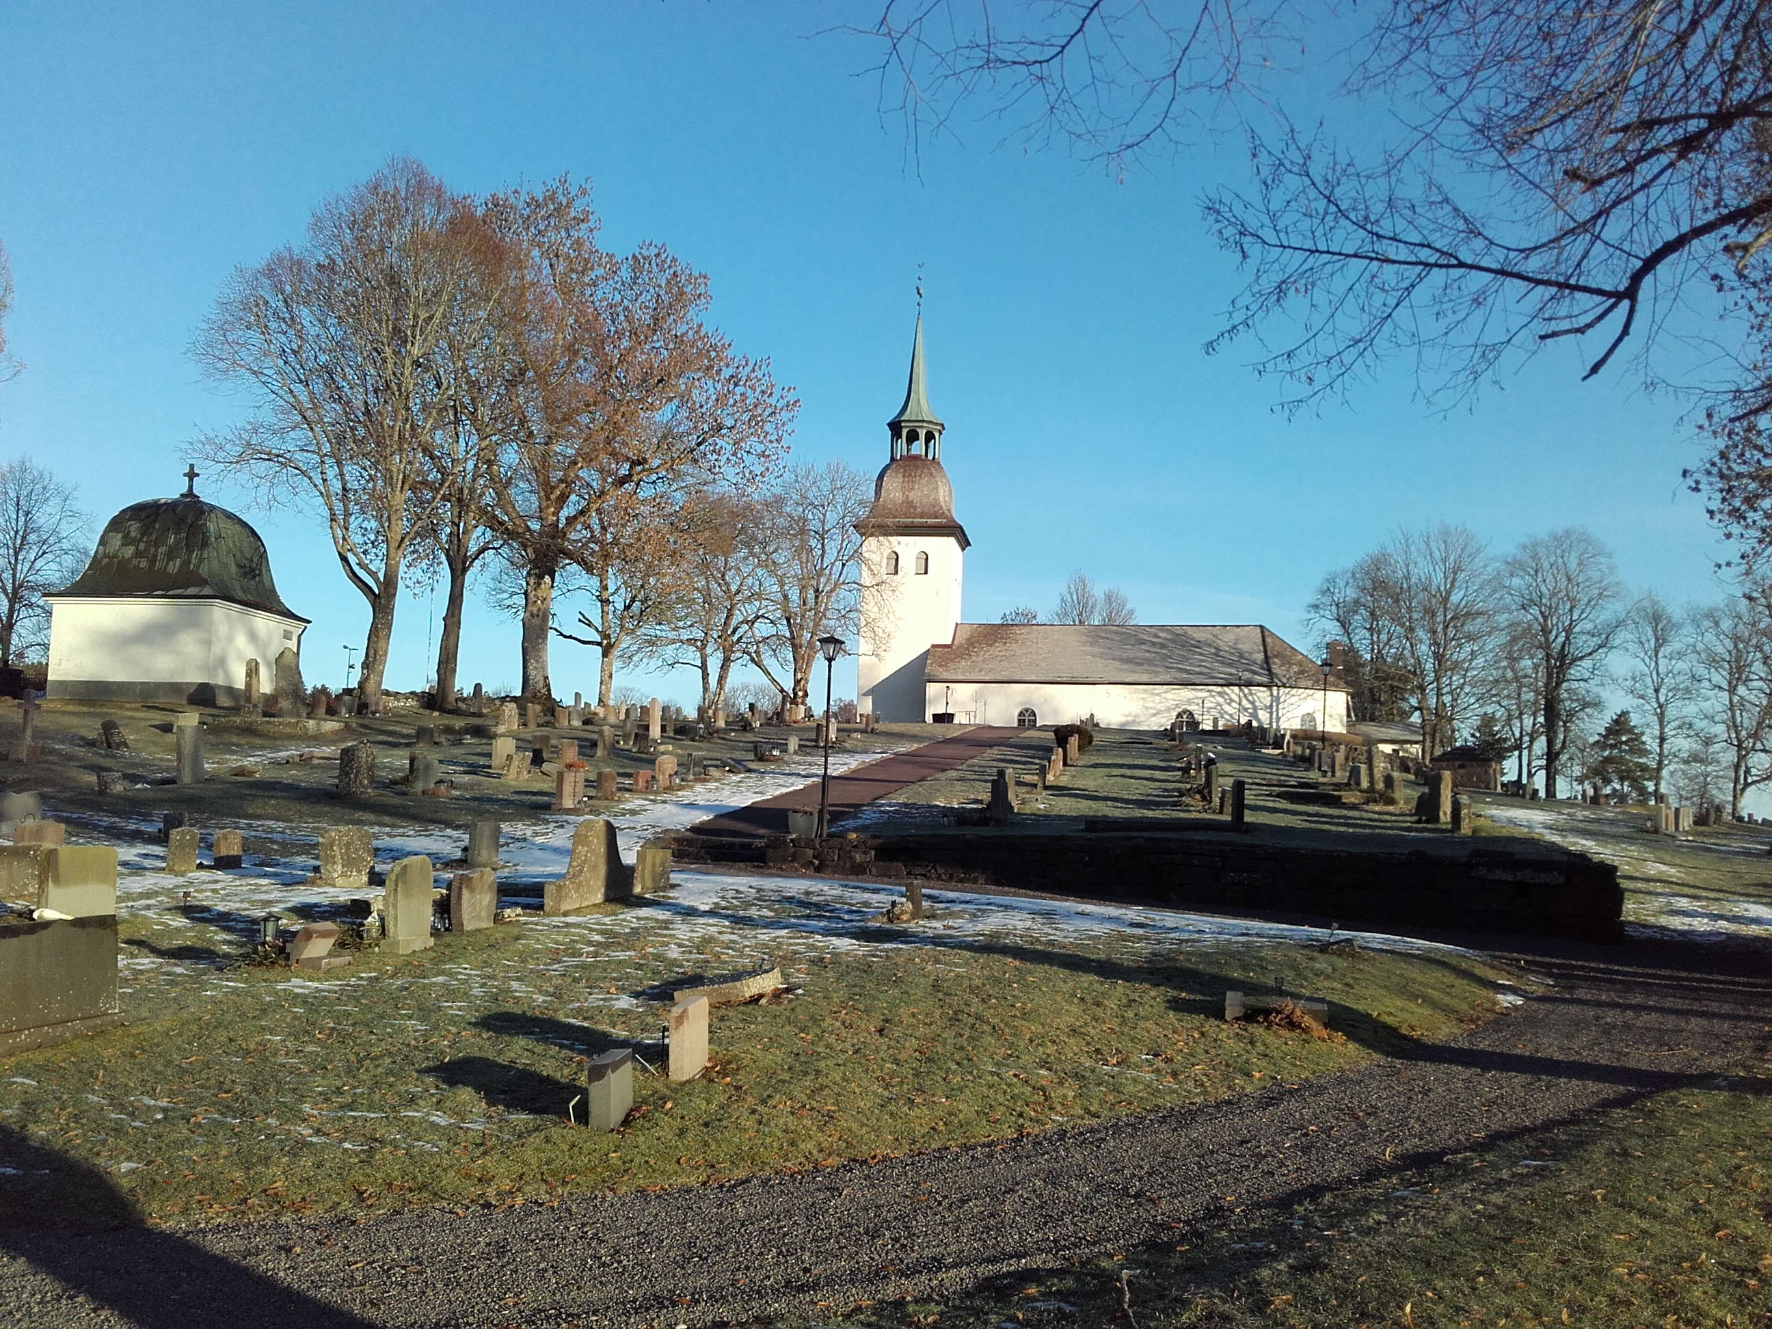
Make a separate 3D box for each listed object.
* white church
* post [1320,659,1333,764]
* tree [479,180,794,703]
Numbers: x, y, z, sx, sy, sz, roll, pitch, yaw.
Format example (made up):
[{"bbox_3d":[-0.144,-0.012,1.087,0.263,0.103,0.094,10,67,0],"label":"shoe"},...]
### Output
[{"bbox_3d":[14.775,-9.273,108.510,32.390,29.999,13.200,1,-5,8],"label":"white church"},{"bbox_3d":[15.474,1.710,56.000,0.454,3.957,0.454,1,-5,8],"label":"post"},{"bbox_3d":[-9.422,-8.453,60.000,11.882,19.785,11.288,1,-5,0],"label":"tree"}]

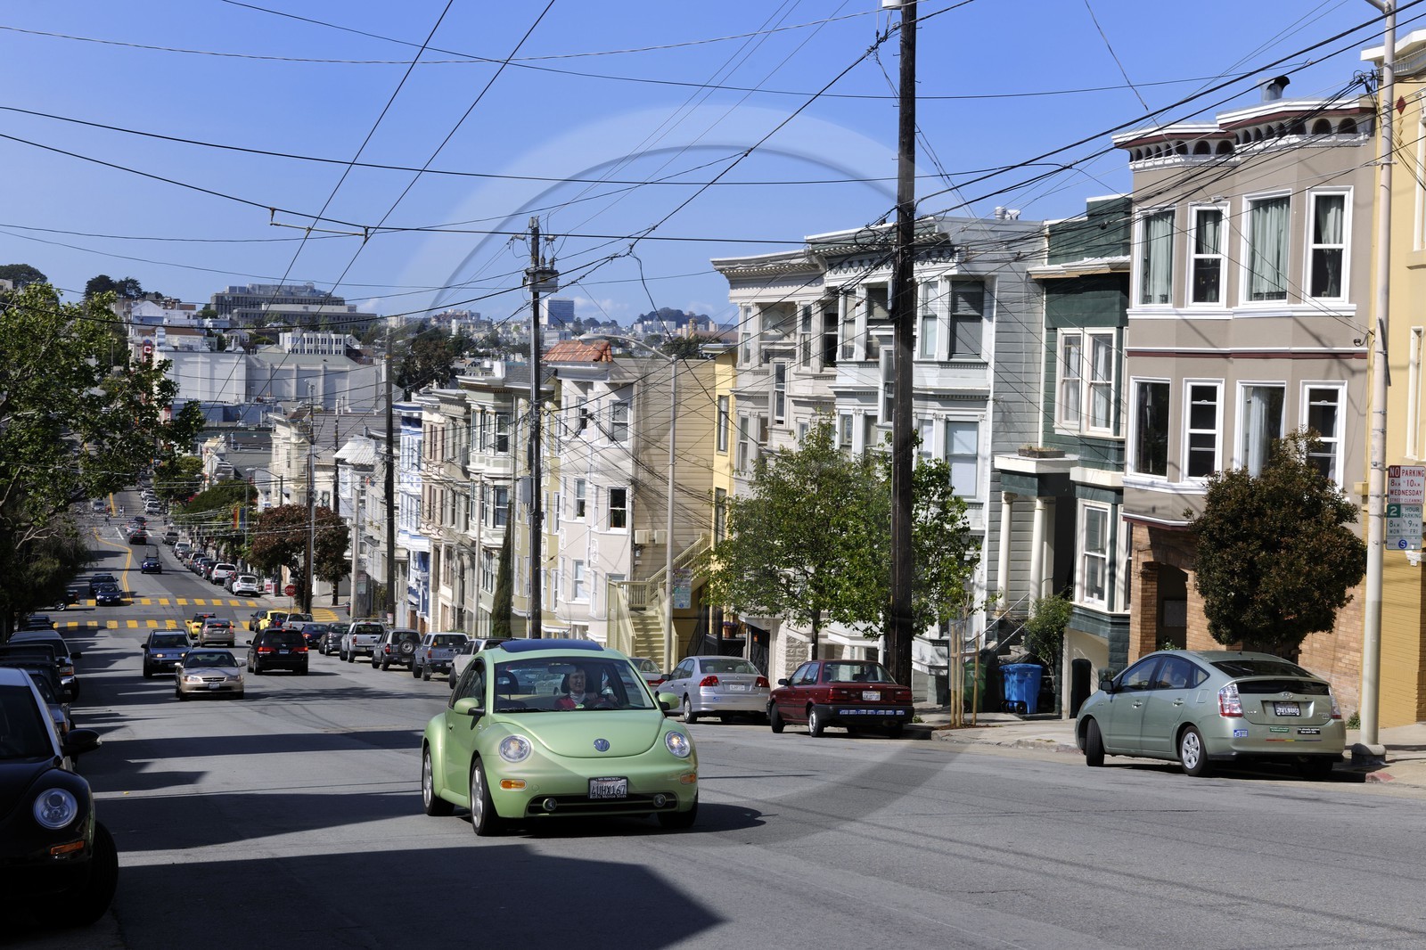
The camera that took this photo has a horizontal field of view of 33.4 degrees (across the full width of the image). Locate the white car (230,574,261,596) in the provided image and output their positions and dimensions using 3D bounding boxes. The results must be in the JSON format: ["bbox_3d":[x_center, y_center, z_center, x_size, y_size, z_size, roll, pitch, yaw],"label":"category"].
[{"bbox_3d":[-35.339,8.333,180.222,1.760,1.500,4.350,1,-1,-15],"label":"white car"}]

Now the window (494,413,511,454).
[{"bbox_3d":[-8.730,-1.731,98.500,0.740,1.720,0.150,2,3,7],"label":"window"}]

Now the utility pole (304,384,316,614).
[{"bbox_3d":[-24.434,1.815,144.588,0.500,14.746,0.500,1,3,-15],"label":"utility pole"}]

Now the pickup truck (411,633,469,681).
[{"bbox_3d":[-9.911,6.645,87.246,1.690,1.750,4.700,1,-3,-14],"label":"pickup truck"}]

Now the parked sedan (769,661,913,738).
[{"bbox_3d":[2.292,4.062,43.349,1.660,1.340,4.320,1,-4,-14],"label":"parked sedan"}]

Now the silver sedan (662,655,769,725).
[{"bbox_3d":[-0.067,4.829,53.627,1.715,1.440,4.450,1,-3,-15],"label":"silver sedan"}]

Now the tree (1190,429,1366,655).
[{"bbox_3d":[7.572,1.477,31.483,2.350,4.191,2.350,1,3,-15],"label":"tree"}]

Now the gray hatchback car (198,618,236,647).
[{"bbox_3d":[-26.200,8.324,125.525,1.725,1.490,4.450,1,-2,-14],"label":"gray hatchback car"}]

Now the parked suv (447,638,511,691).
[{"bbox_3d":[-7.261,6.142,76.858,1.760,1.660,4.550,1,-4,-16],"label":"parked suv"}]

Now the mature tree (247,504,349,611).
[{"bbox_3d":[-25.678,5.374,147.000,6.100,7.160,5.800,0,3,-15],"label":"mature tree"}]

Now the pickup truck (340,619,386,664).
[{"bbox_3d":[-16.172,7.873,111.441,1.900,1.860,5.250,1,-3,-15],"label":"pickup truck"}]

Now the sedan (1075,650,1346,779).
[{"bbox_3d":[6.041,2.901,29.478,1.725,1.490,4.450,1,-5,-15],"label":"sedan"}]

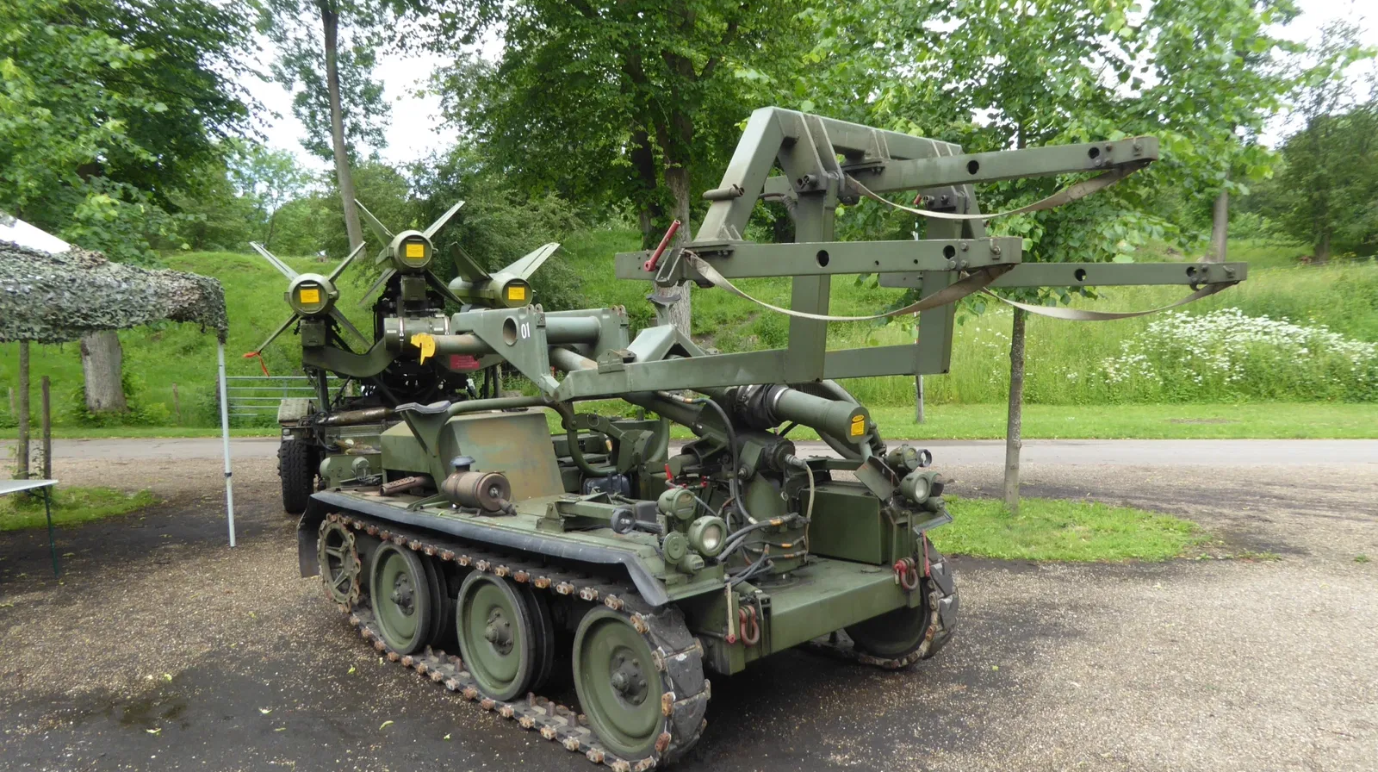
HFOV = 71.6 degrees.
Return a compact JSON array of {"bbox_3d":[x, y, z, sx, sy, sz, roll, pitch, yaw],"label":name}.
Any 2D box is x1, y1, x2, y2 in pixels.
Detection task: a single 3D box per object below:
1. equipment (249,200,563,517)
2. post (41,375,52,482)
[{"bbox_3d":[-3.020,-0.235,10.200,2.450,2.740,5.150,-3,3,-18],"label":"equipment"},{"bbox_3d":[-6.910,0.563,10.300,0.080,1.350,0.080,-2,3,0],"label":"post"}]

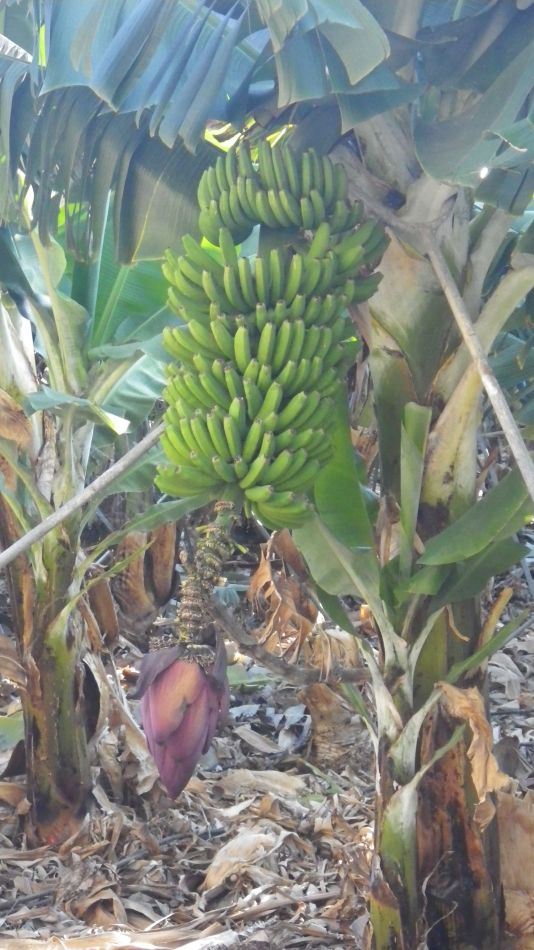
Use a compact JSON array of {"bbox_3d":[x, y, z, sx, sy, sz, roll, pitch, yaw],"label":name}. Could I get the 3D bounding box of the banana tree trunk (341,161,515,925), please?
[{"bbox_3d":[0.391,0.176,4.700,0.380,1.950,0.360,0,3,0],"label":"banana tree trunk"}]

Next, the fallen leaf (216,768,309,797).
[{"bbox_3d":[-0.018,1.031,6.500,0.295,0.065,0.150,0,3,0],"label":"fallen leaf"}]

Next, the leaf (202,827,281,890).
[{"bbox_3d":[-0.072,1.088,5.500,0.215,0.110,0.270,0,3,0],"label":"leaf"}]

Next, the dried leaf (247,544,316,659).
[{"bbox_3d":[0.038,0.333,5.100,0.185,0.295,0.160,0,3,0],"label":"dried leaf"}]

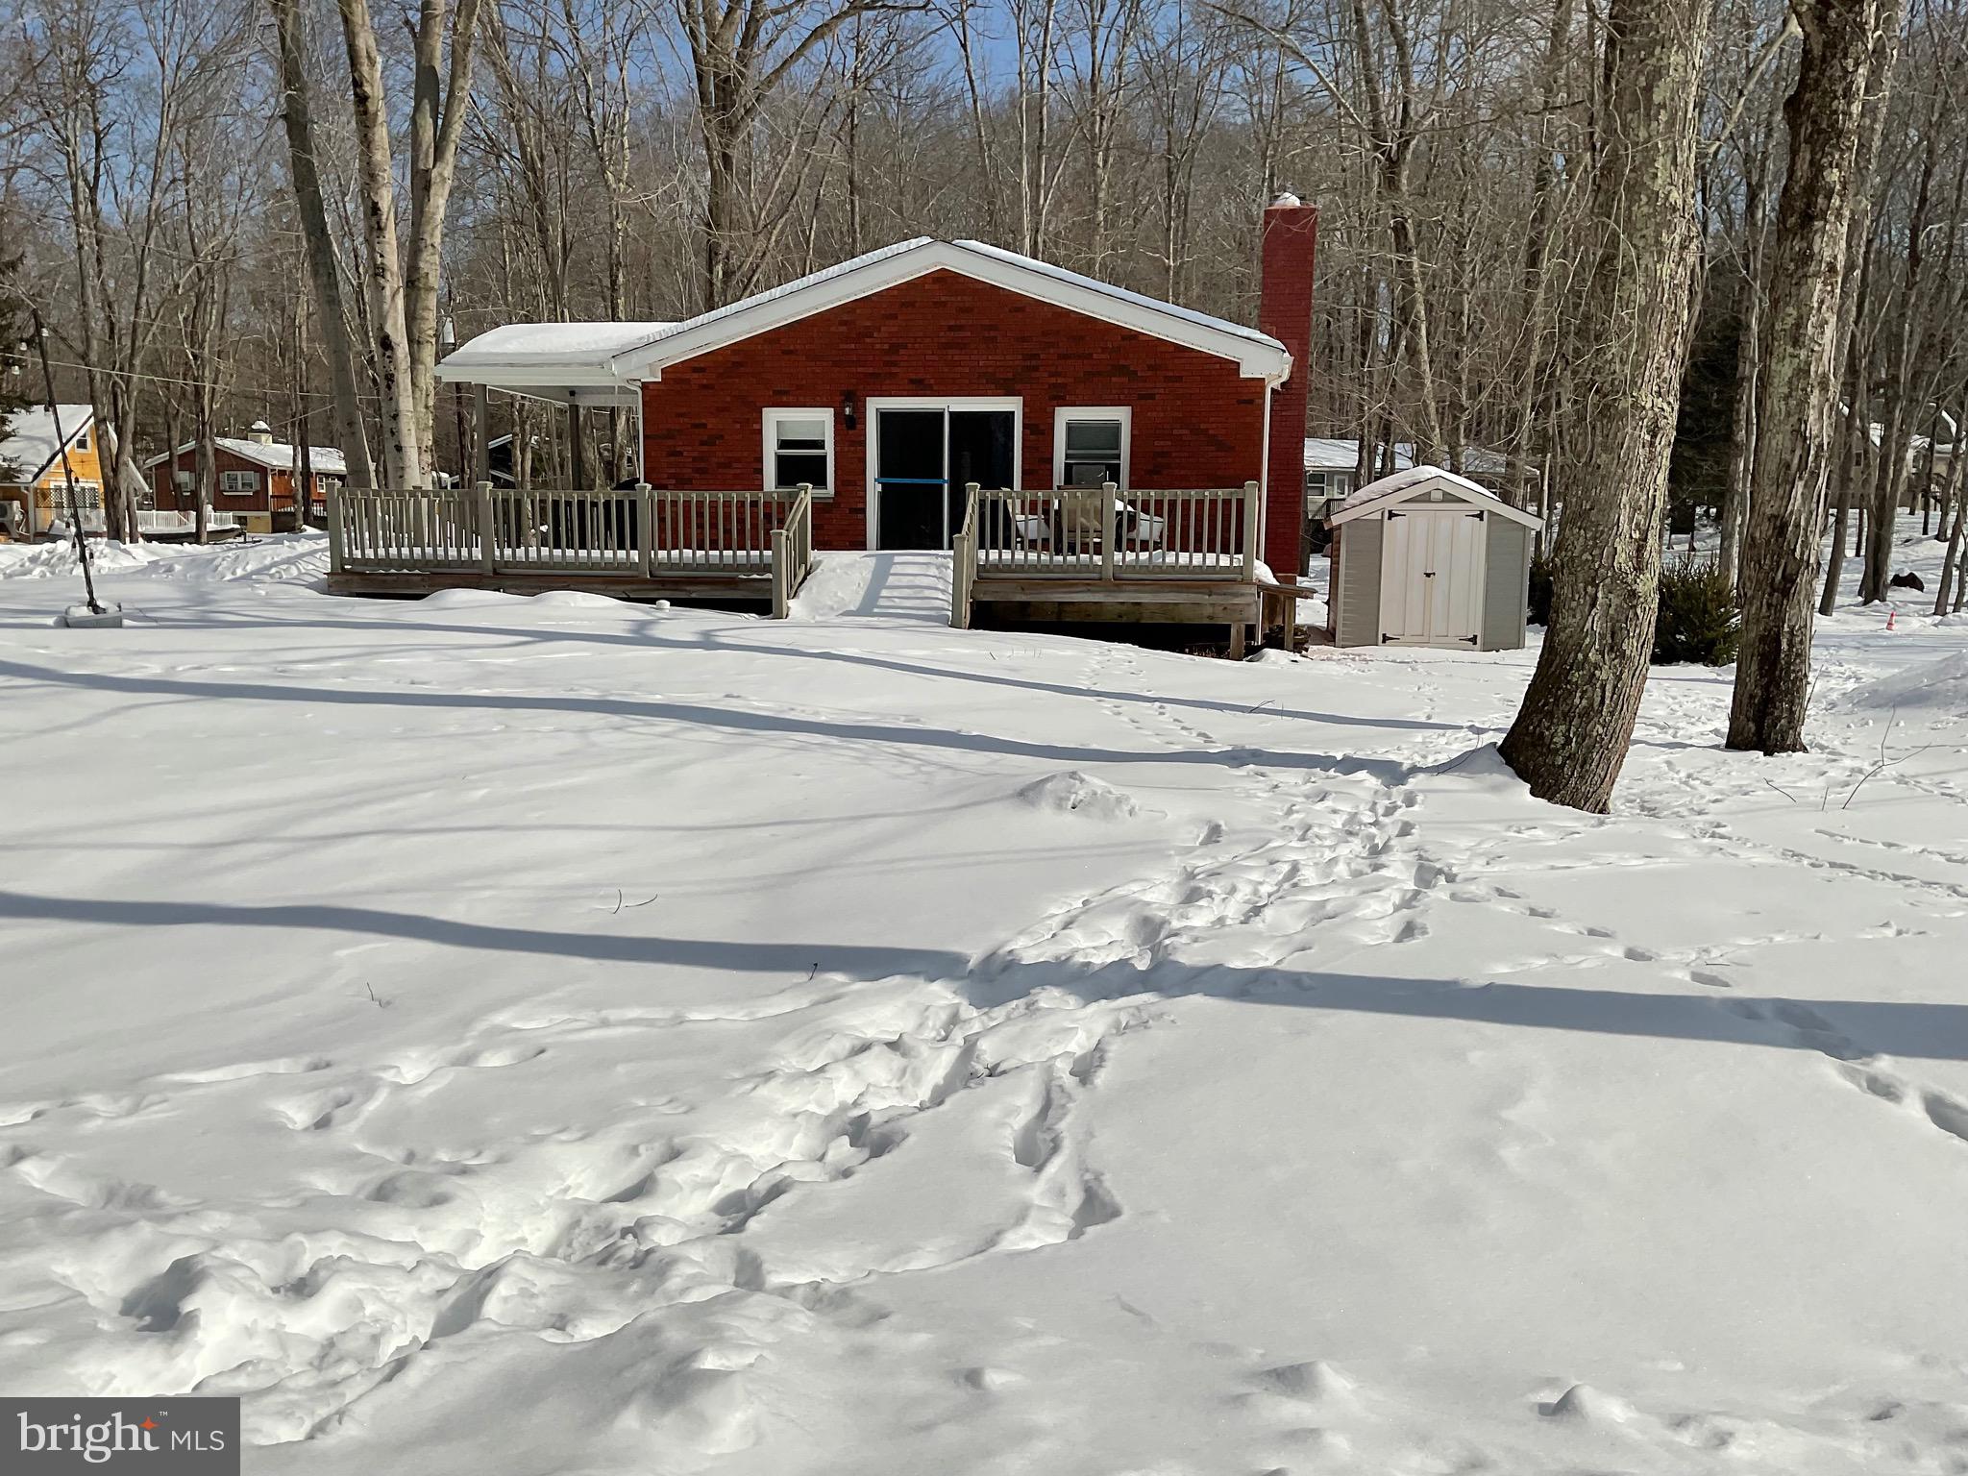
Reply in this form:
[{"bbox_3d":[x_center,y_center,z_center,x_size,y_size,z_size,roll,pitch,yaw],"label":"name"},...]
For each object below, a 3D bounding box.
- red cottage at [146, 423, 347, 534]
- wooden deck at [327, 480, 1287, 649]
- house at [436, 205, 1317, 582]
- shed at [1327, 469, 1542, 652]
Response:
[{"bbox_3d":[-43.348,-15.695,99.875,8.000,6.400,11.200,2,7,12],"label":"red cottage"},{"bbox_3d":[-1.869,-1.944,18.172,9.850,1.660,4.200,1,7,8],"label":"wooden deck"},{"bbox_3d":[-0.692,-4.613,24.766,10.800,5.050,10.350,1,7,8],"label":"house"},{"bbox_3d":[5.737,-2.325,21.392,2.570,2.182,2.000,1,7,8],"label":"shed"}]

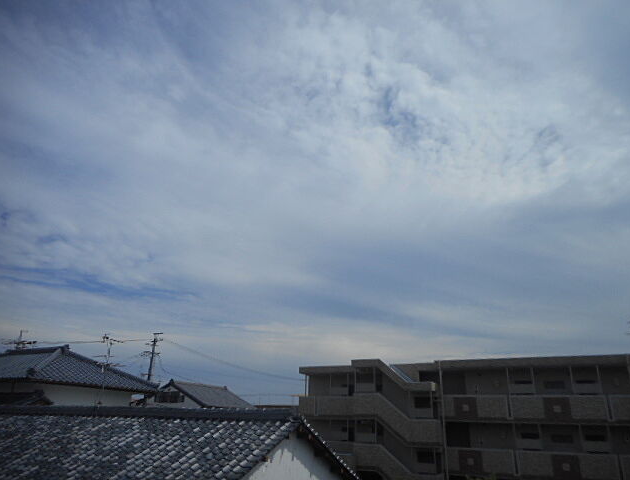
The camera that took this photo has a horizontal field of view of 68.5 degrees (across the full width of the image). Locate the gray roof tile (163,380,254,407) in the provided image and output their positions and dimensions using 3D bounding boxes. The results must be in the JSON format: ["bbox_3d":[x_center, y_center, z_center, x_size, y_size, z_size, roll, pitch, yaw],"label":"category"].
[{"bbox_3d":[-9.647,13.075,38.677,7.105,1.948,6.580,-10,-25,28],"label":"gray roof tile"}]

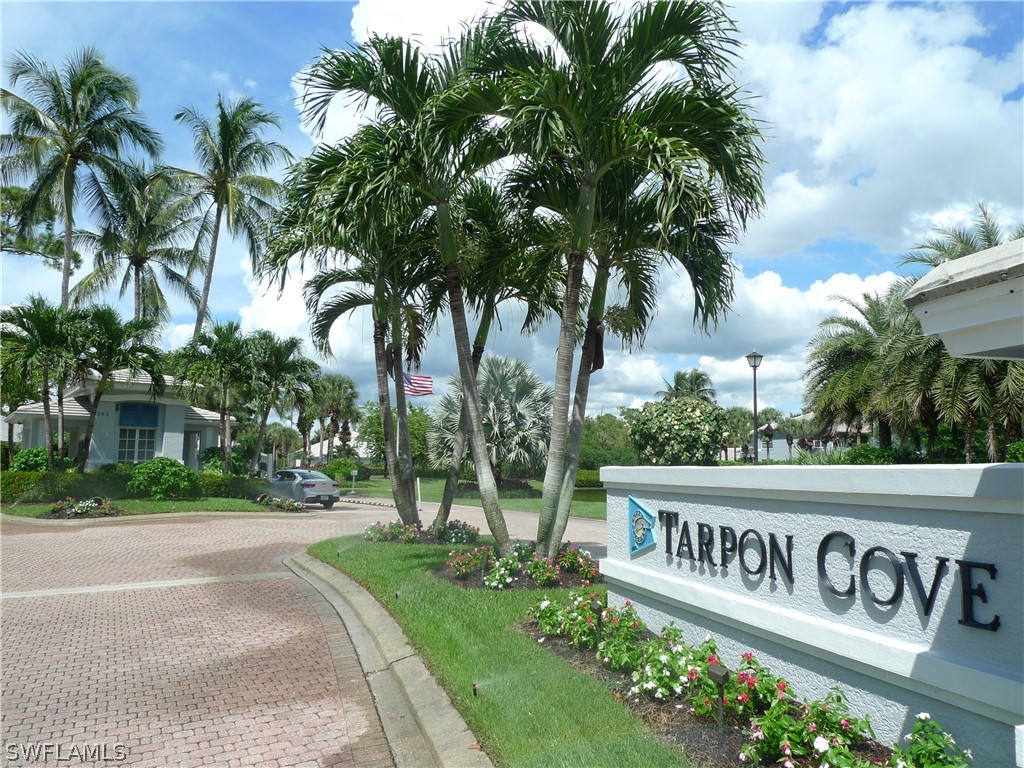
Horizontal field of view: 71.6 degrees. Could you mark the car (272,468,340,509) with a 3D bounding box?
[{"bbox_3d":[-8.366,3.978,27.118,4.400,1.450,1.730,-6,-9,45],"label":"car"}]

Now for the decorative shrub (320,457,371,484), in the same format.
[{"bbox_3d":[-12.827,6.691,54.083,3.800,1.950,3.200,0,-7,0],"label":"decorative shrub"}]

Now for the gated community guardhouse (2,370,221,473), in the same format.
[{"bbox_3d":[-15.908,1.926,28.561,7.600,5.200,6.100,6,-9,-42],"label":"gated community guardhouse"}]

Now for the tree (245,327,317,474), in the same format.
[{"bbox_3d":[-9.539,1.190,29.367,3.040,6.920,3.000,0,-7,0],"label":"tree"}]

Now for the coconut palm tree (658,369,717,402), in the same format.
[{"bbox_3d":[14.286,3.504,57.990,4.900,9.500,4.900,0,-7,0],"label":"coconut palm tree"}]

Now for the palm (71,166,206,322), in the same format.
[{"bbox_3d":[-19.616,-3.085,36.626,7.270,17.230,6.600,0,-7,0],"label":"palm"}]

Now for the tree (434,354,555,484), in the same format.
[{"bbox_3d":[-1.079,2.159,36.293,6.200,7.000,6.000,0,-7,0],"label":"tree"}]

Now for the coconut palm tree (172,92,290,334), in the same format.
[{"bbox_3d":[-14.382,-4.581,35.761,6.200,20.000,6.000,0,-7,0],"label":"coconut palm tree"}]

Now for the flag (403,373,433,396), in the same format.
[{"bbox_3d":[-5.525,0.028,41.289,1.920,1.410,0.400,1,-7,-8],"label":"flag"}]

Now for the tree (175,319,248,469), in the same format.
[{"bbox_3d":[-12.305,0.972,28.889,3.080,7.240,3.000,0,-7,0],"label":"tree"}]

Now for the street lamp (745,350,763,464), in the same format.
[{"bbox_3d":[6.508,1.370,18.972,0.500,4.590,0.470,-2,-7,19],"label":"street lamp"}]

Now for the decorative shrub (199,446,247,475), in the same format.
[{"bbox_3d":[-11.014,3.425,26.779,1.750,1.750,1.600,0,-7,0],"label":"decorative shrub"}]

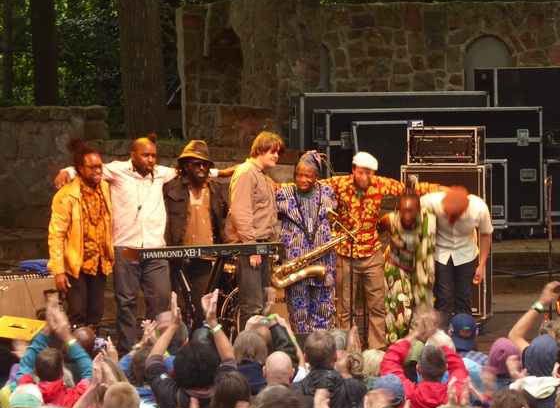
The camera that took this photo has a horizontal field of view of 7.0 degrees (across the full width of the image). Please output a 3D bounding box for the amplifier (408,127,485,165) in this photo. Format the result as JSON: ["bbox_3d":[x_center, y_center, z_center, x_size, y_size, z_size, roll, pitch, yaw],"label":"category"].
[{"bbox_3d":[1.376,-0.482,37.661,0.575,0.310,0.530,0,3,10],"label":"amplifier"}]

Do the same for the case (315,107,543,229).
[{"bbox_3d":[1.507,-0.373,46.518,2.220,1.215,0.650,-1,3,-12],"label":"case"}]

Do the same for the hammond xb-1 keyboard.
[{"bbox_3d":[-0.587,0.357,34.762,1.190,0.100,0.350,-1,3,-22],"label":"hammond xb-1 keyboard"}]

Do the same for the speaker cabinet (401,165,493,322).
[{"bbox_3d":[1.379,0.310,37.627,0.703,1.270,0.460,0,3,9],"label":"speaker cabinet"}]

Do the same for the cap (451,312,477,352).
[{"bbox_3d":[1.190,0.826,29.500,0.170,0.145,0.250,-1,33,-6],"label":"cap"}]

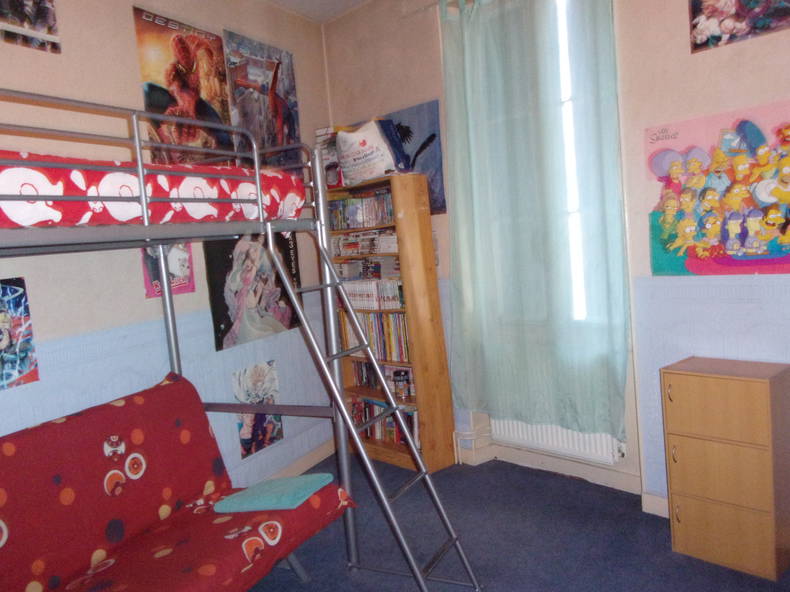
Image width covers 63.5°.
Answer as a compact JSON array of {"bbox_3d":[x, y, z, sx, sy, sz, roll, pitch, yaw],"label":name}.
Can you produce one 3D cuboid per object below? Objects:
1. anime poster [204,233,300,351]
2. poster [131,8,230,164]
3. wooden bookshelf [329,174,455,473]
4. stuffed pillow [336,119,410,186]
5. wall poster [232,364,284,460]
[{"bbox_3d":[-0.788,-0.080,3.733,0.015,0.660,0.823,-3,5,27],"label":"anime poster"},{"bbox_3d":[-1.047,-0.949,3.309,0.015,0.900,0.611,-3,5,27],"label":"poster"},{"bbox_3d":[-0.065,0.175,4.152,0.280,1.800,0.750,-9,6,-42],"label":"wooden bookshelf"},{"bbox_3d":[-0.121,-0.889,3.991,0.200,0.360,0.500,-9,6,-42],"label":"stuffed pillow"},{"bbox_3d":[-0.776,0.642,3.688,0.015,0.498,0.386,-3,5,27],"label":"wall poster"}]

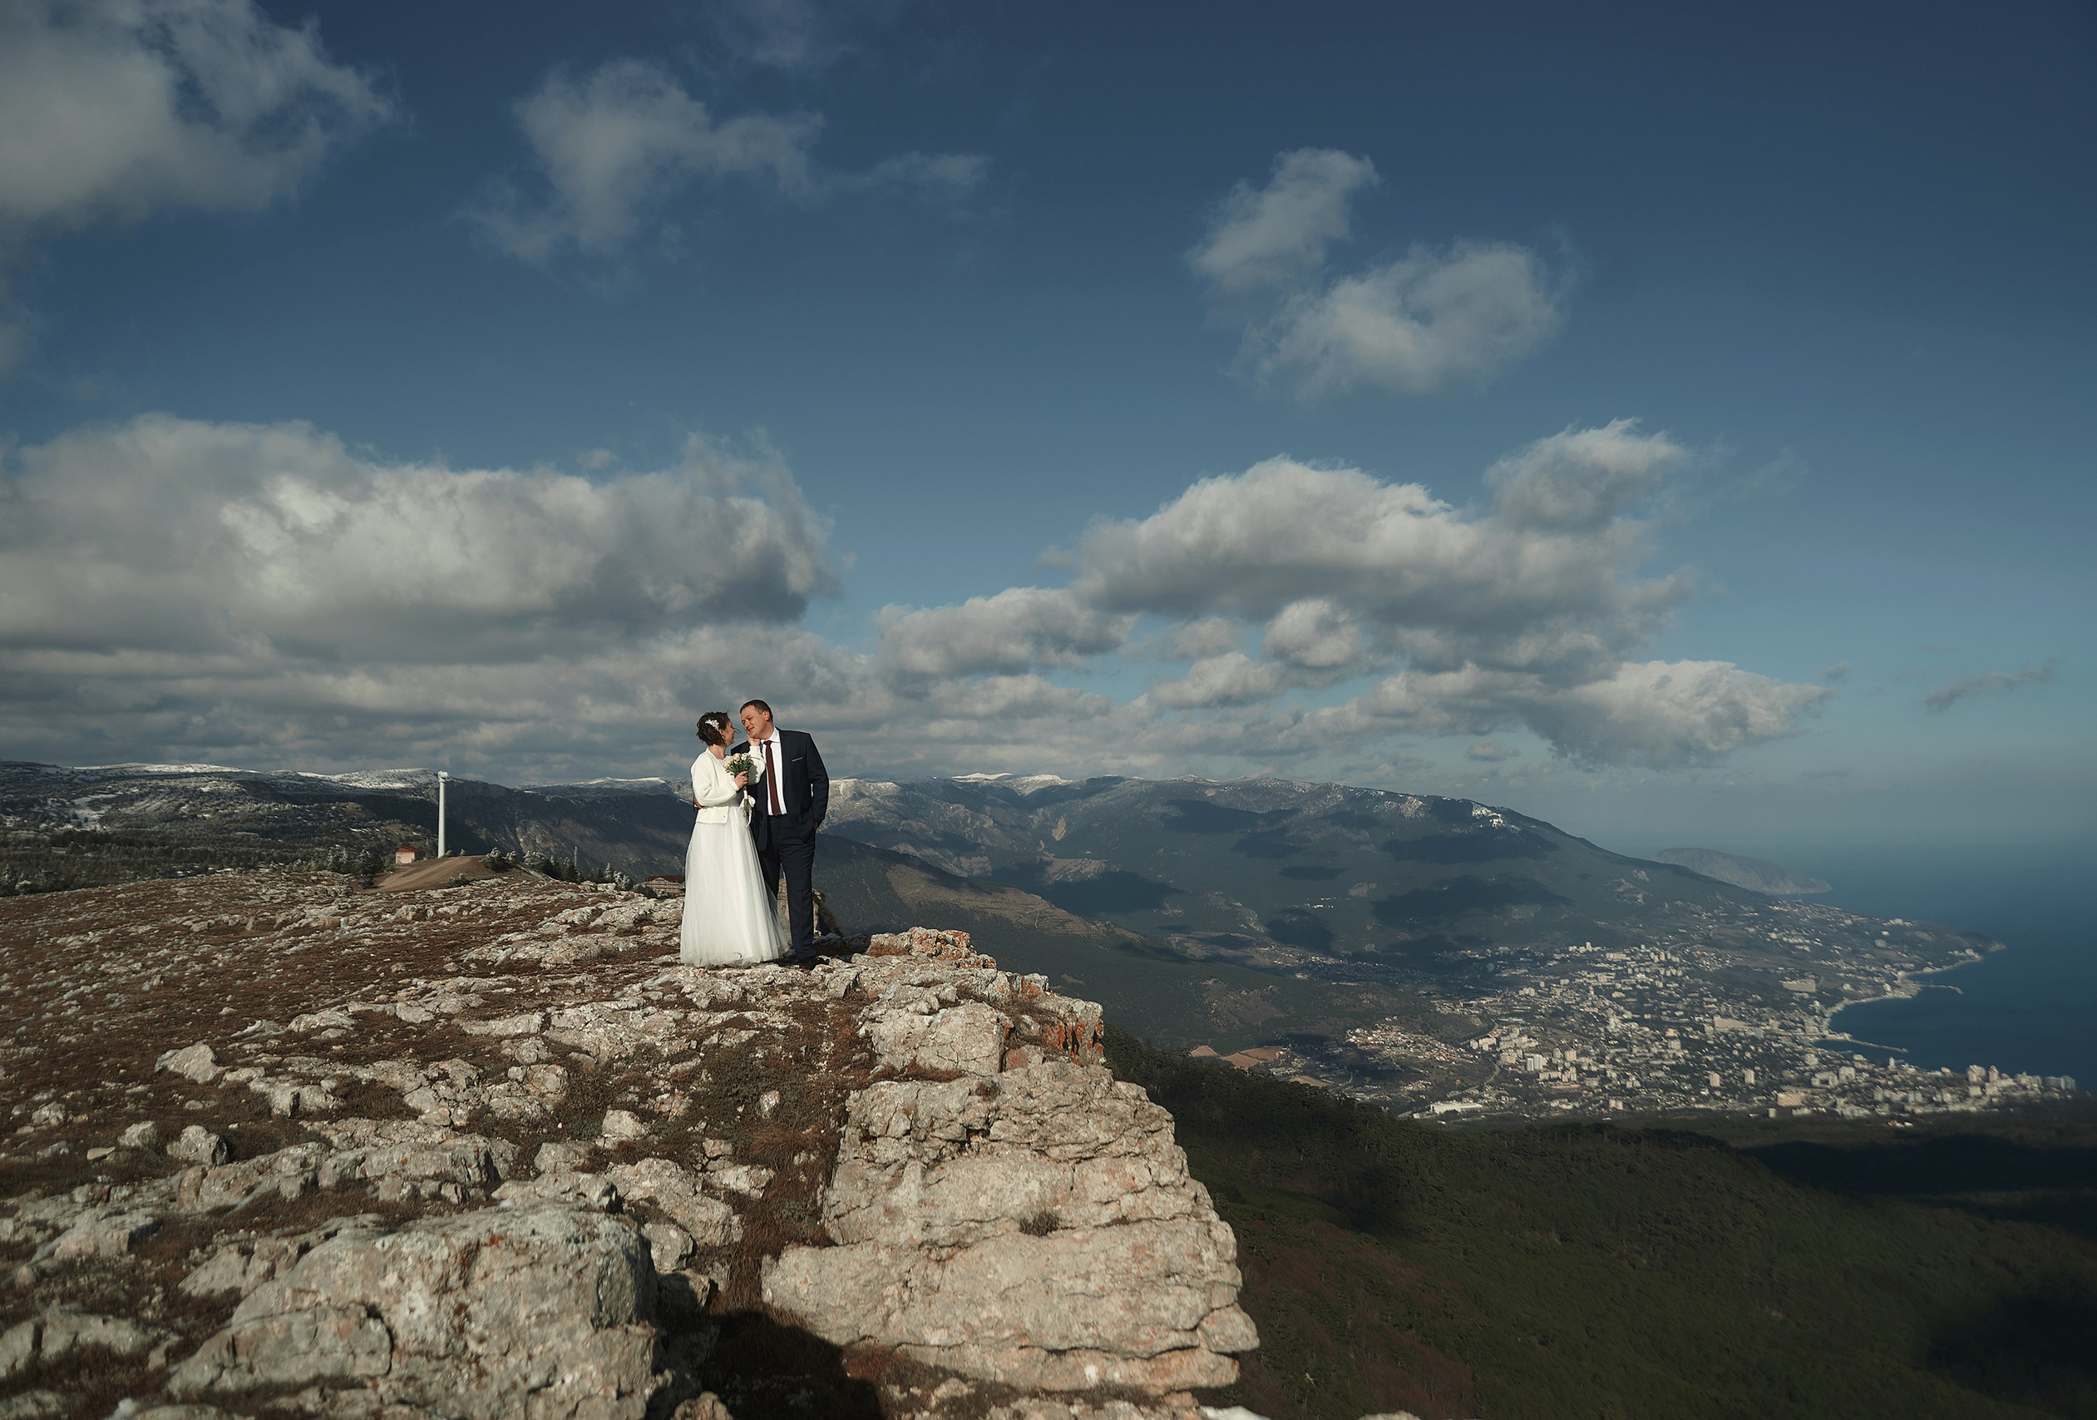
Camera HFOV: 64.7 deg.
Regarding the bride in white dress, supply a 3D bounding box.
[{"bbox_3d":[-2.060,0.830,10.800,0.660,1.650,0.620,-2,-4,36],"label":"bride in white dress"}]

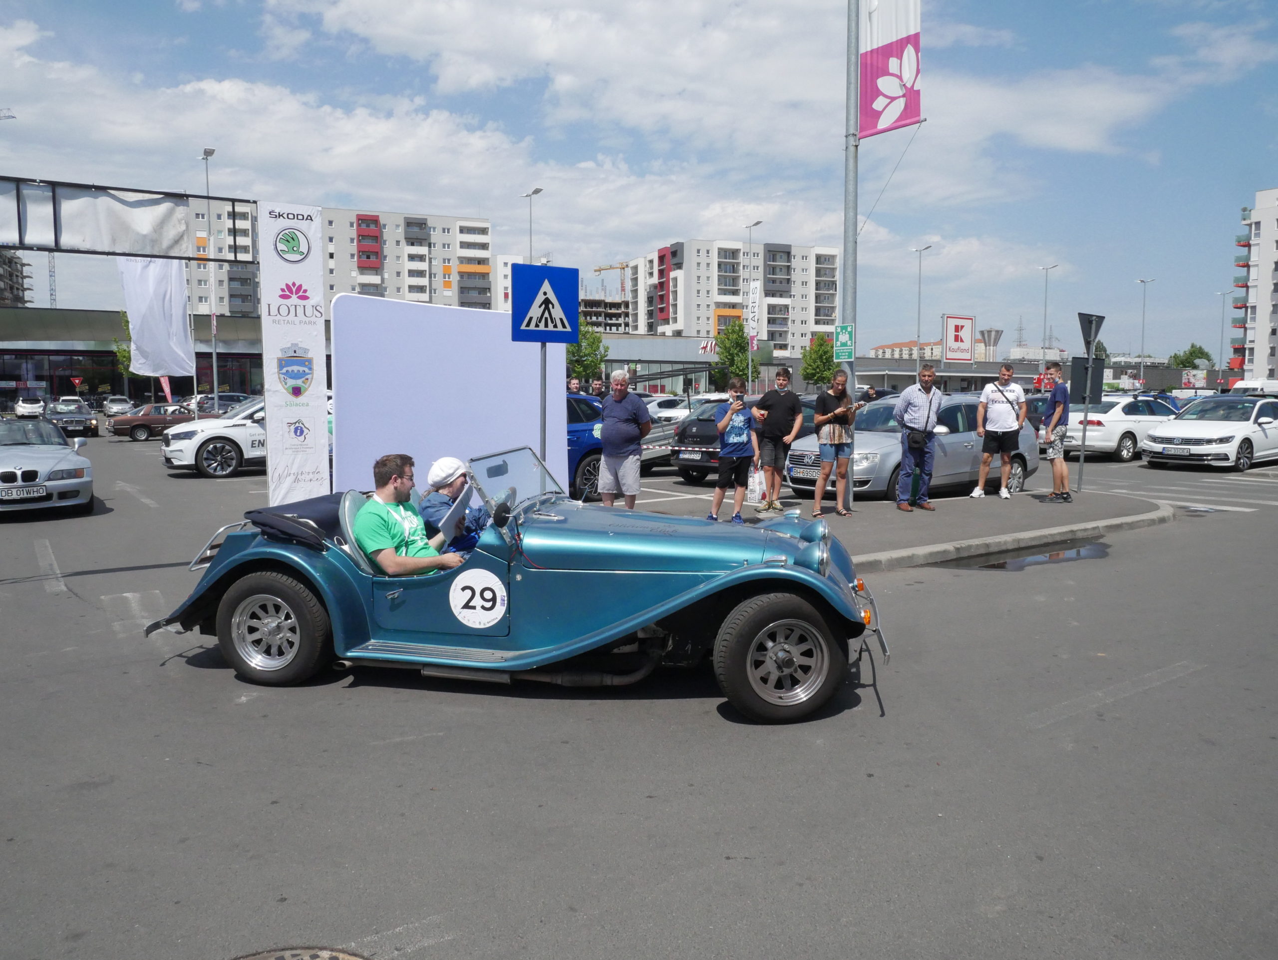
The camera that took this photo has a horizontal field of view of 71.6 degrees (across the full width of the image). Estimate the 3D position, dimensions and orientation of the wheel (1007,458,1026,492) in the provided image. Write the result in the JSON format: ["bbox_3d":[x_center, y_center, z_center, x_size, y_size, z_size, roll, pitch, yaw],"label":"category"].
[{"bbox_3d":[5.544,-0.036,13.272,0.630,0.630,0.220,-4,7,-37],"label":"wheel"}]

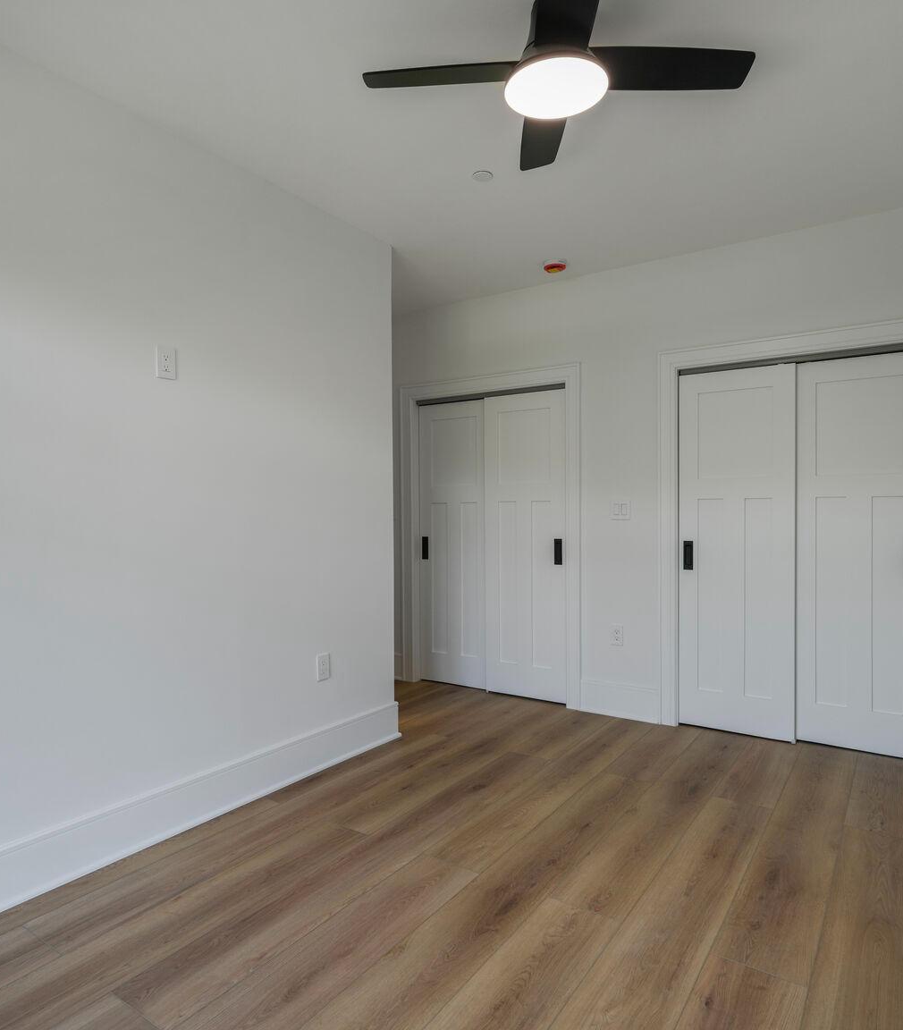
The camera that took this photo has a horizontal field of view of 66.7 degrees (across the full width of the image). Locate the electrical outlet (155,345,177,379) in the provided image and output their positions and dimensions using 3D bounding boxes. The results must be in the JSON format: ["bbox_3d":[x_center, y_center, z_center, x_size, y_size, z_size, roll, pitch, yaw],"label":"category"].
[{"bbox_3d":[-1.105,-0.590,2.662,0.008,0.124,0.082,0,0,34],"label":"electrical outlet"}]

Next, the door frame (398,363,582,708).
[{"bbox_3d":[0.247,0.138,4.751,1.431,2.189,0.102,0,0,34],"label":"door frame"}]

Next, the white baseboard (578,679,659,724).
[{"bbox_3d":[1.028,1.132,4.186,0.492,0.203,0.022,0,0,34],"label":"white baseboard"}]

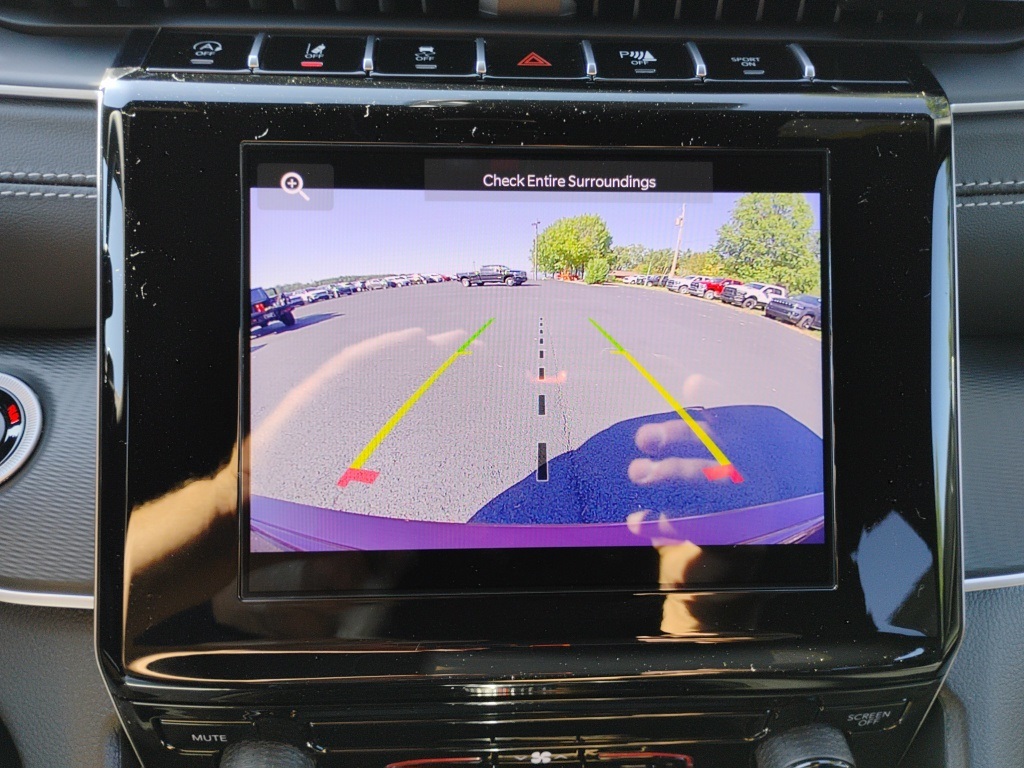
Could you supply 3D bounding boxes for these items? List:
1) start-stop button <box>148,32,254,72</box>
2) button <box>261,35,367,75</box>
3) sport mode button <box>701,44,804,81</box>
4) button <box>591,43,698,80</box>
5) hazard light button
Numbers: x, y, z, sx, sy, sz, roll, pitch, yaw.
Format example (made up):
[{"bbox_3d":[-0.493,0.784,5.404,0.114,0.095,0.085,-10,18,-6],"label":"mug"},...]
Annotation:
[{"bbox_3d":[-0.096,-0.100,0.260,0.033,0.010,0.021,0,51,-4],"label":"start-stop button"},{"bbox_3d":[-0.062,-0.100,0.262,0.034,0.010,0.021,0,51,-4],"label":"button"},{"bbox_3d":[0.077,-0.101,0.272,0.034,0.010,0.021,0,51,-4],"label":"sport mode button"},{"bbox_3d":[0.042,-0.101,0.269,0.034,0.010,0.021,0,51,-4],"label":"button"},{"bbox_3d":[0.007,-0.100,0.267,0.034,0.010,0.021,0,51,-4],"label":"hazard light button"}]

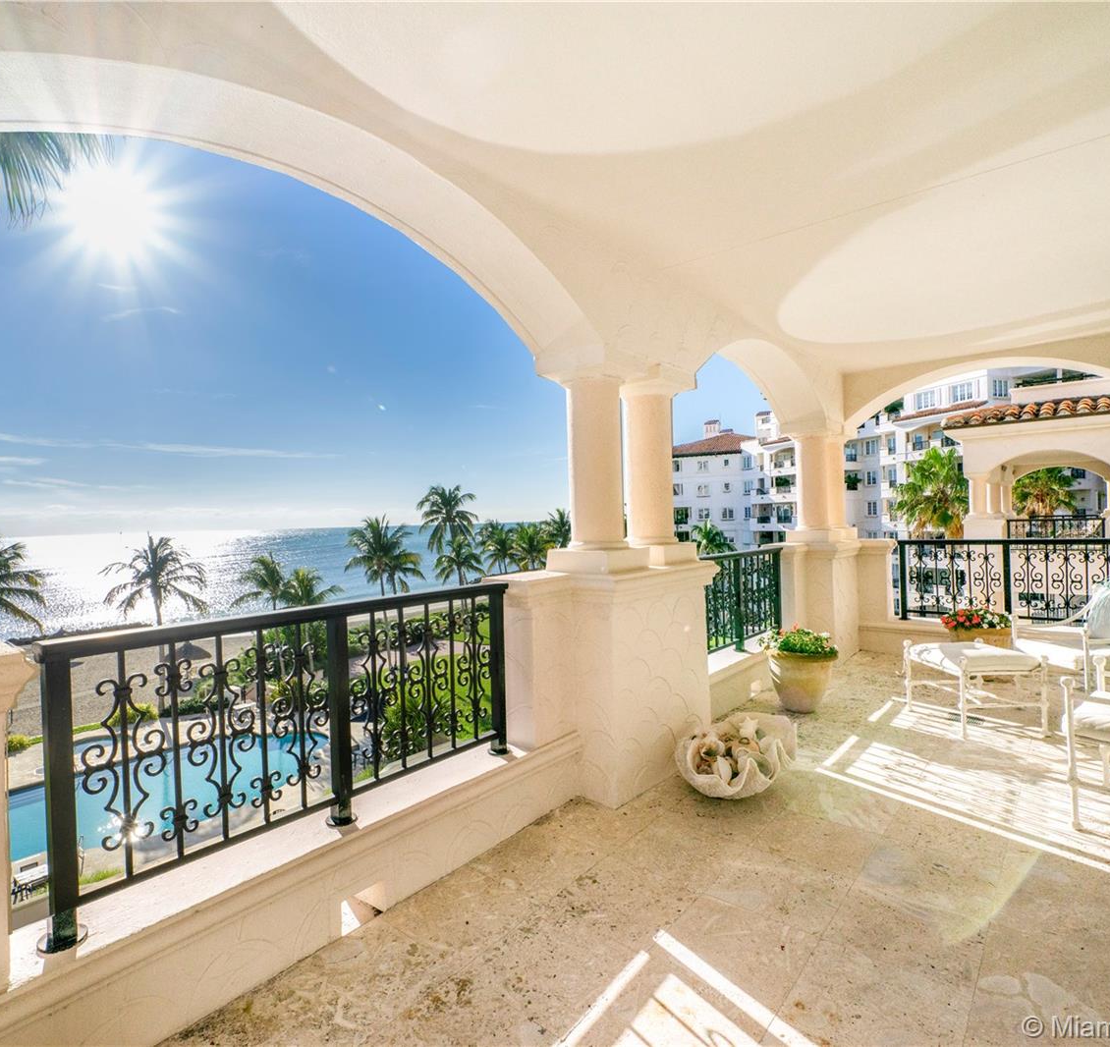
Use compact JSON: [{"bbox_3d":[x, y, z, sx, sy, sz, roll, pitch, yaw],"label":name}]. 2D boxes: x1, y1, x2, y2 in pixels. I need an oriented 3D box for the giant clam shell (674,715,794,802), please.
[{"bbox_3d":[0.945,1.209,3.200,0.530,0.290,0.660,-1,0,44],"label":"giant clam shell"}]

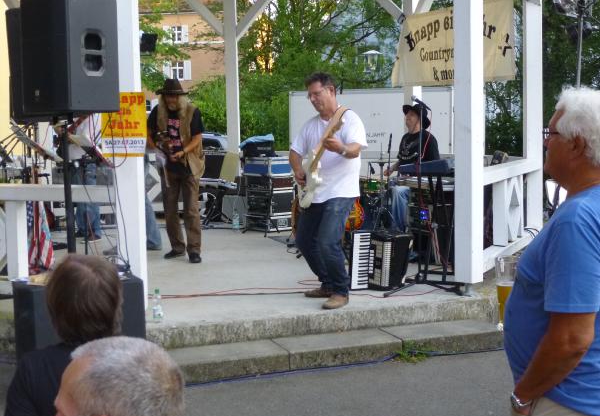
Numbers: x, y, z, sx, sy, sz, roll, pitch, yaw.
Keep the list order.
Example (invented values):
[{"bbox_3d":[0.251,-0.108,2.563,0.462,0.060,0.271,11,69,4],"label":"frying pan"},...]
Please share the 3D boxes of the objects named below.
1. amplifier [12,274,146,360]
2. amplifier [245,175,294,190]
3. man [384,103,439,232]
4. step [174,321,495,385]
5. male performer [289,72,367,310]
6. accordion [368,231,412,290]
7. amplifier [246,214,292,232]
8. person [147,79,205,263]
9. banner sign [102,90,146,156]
[{"bbox_3d":[-1.320,0.746,5.393,0.640,0.630,0.510,-3,5,-27],"label":"amplifier"},{"bbox_3d":[-0.421,-0.348,12.397,0.470,0.180,0.510,-5,6,-44],"label":"amplifier"},{"bbox_3d":[1.175,-0.366,9.500,0.650,1.460,0.500,-5,5,-41],"label":"man"},{"bbox_3d":[0.224,0.947,6.019,2.430,0.124,0.445,-3,4,-20],"label":"step"},{"bbox_3d":[0.188,-0.141,6.617,0.560,1.680,0.420,1,5,25],"label":"male performer"},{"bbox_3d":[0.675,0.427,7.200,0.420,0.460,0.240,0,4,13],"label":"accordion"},{"bbox_3d":[-0.411,0.180,12.435,0.470,0.230,0.510,-5,6,-44],"label":"amplifier"},{"bbox_3d":[-1.274,-0.374,9.186,0.570,1.830,0.420,-1,4,7],"label":"person"},{"bbox_3d":[-1.149,-0.542,5.870,0.295,0.420,0.020,-1,4,3],"label":"banner sign"}]

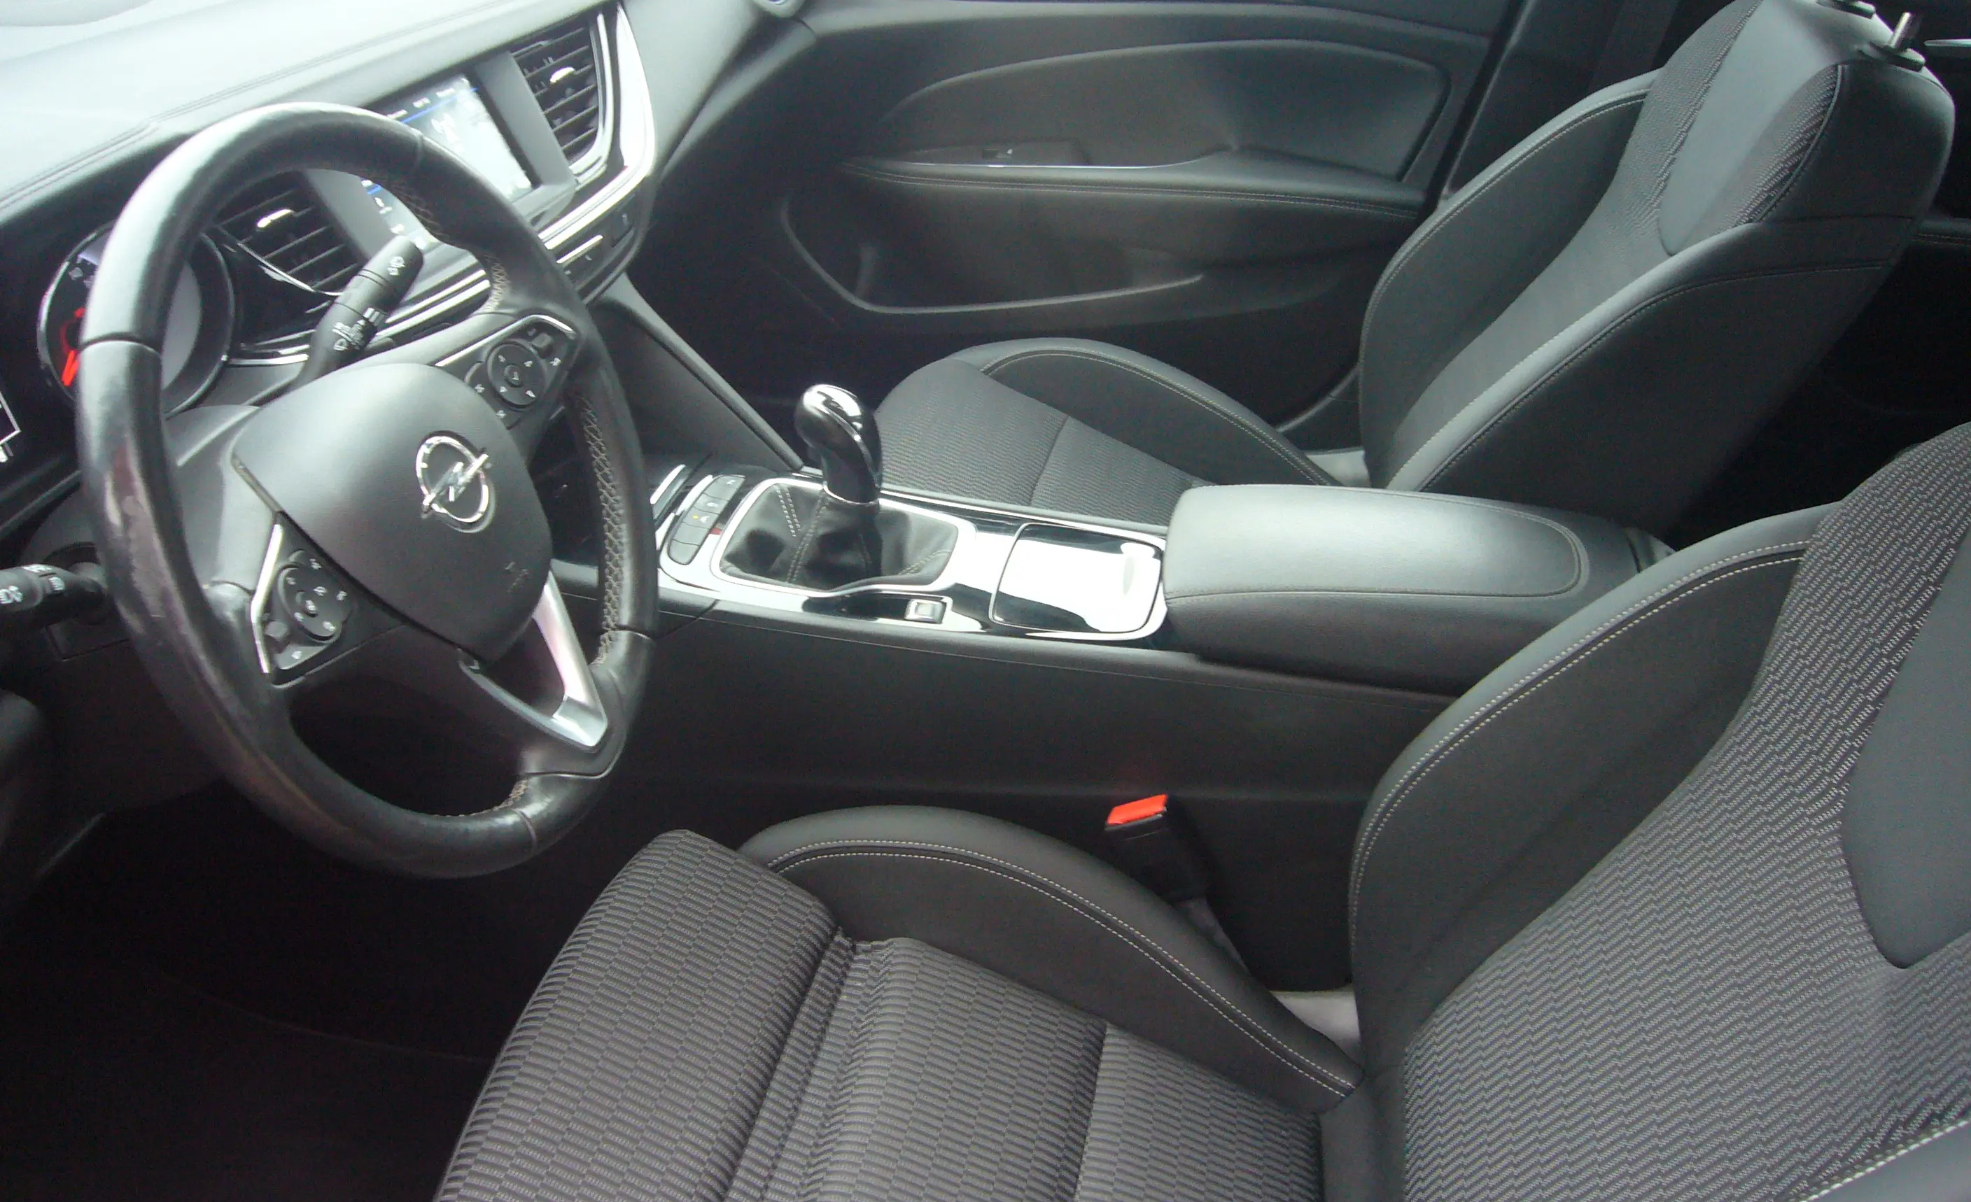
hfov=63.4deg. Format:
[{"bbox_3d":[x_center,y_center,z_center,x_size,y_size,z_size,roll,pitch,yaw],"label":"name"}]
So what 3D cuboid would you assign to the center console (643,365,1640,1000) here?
[{"bbox_3d":[0.112,0.064,1.242,0.785,0.405,0.216,8,37,9],"label":"center console"}]

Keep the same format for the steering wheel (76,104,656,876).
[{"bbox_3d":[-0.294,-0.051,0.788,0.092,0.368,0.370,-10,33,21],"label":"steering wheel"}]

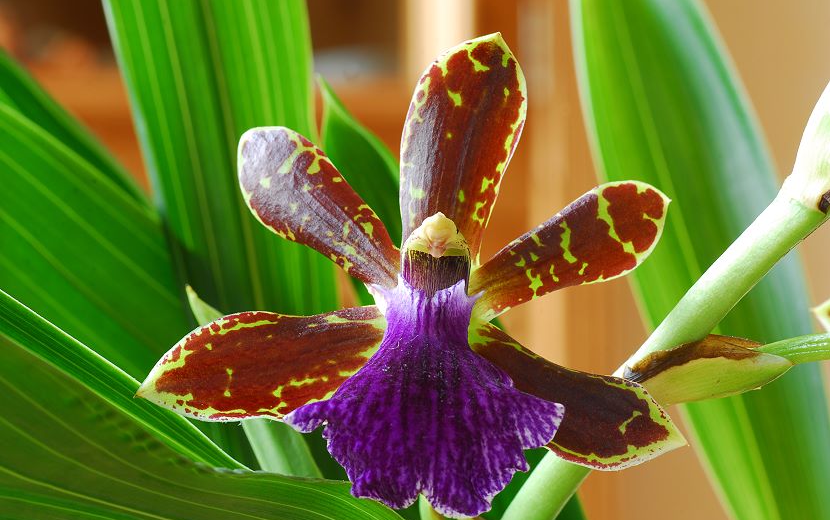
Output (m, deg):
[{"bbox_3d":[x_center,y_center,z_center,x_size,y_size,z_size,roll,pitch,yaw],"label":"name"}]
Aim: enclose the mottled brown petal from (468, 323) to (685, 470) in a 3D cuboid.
[{"bbox_3d":[0.019,0.019,0.406,0.033,0.013,0.008,26,0,1],"label":"mottled brown petal"}]

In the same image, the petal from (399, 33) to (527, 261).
[{"bbox_3d":[0.006,-0.014,0.408,0.015,0.031,0.008,10,0,0],"label":"petal"}]

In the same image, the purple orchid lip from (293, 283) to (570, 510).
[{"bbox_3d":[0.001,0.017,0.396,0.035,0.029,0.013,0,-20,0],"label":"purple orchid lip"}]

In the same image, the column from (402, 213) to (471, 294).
[{"bbox_3d":[0.003,-0.001,0.400,0.009,0.011,0.009,0,-6,0],"label":"column"}]

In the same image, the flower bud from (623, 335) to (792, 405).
[{"bbox_3d":[0.039,0.015,0.415,0.022,0.007,0.007,-7,0,0],"label":"flower bud"}]

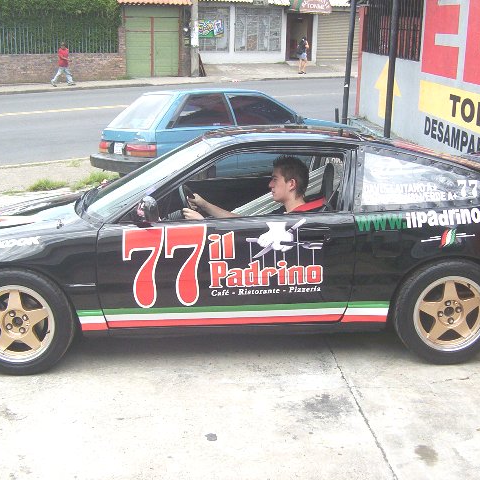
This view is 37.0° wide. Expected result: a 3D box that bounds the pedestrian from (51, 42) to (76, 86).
[{"bbox_3d":[-6.955,-6.915,28.300,0.750,1.700,0.500,0,14,-7],"label":"pedestrian"}]

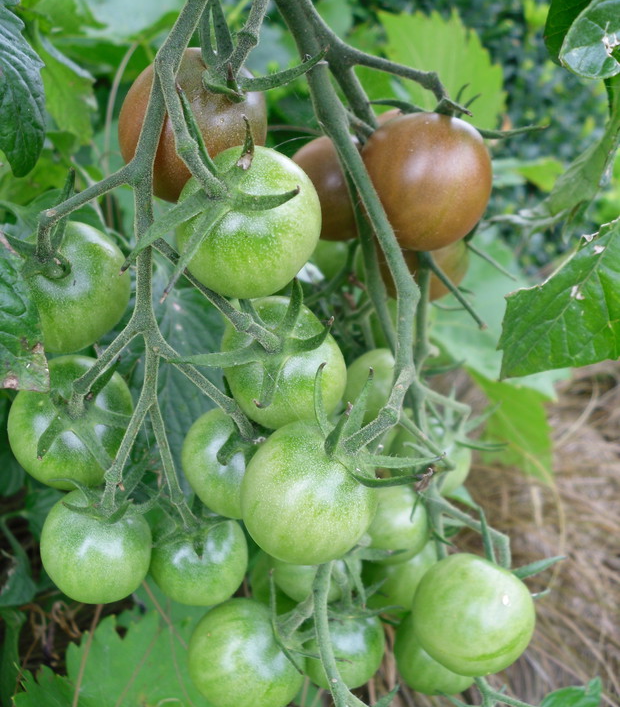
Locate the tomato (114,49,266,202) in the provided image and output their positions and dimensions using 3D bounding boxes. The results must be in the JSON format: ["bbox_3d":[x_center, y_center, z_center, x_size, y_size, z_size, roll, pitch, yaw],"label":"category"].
[{"bbox_3d":[-0.035,-0.068,0.254,0.045,0.042,0.045,11,46,-27],"label":"tomato"}]

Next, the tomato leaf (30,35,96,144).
[{"bbox_3d":[-0.106,-0.114,0.370,0.031,0.051,0.018,-17,0,-19],"label":"tomato leaf"}]

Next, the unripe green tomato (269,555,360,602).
[{"bbox_3d":[0.002,0.069,0.290,0.031,0.029,0.031,17,24,-6],"label":"unripe green tomato"}]

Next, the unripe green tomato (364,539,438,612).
[{"bbox_3d":[0.034,0.088,0.350,0.037,0.036,0.037,0,28,0],"label":"unripe green tomato"}]

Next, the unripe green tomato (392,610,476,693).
[{"bbox_3d":[0.044,0.097,0.283,0.032,0.030,0.032,5,24,-2],"label":"unripe green tomato"}]

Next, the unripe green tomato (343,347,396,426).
[{"bbox_3d":[0.026,0.012,0.309,0.029,0.028,0.029,0,24,0],"label":"unripe green tomato"}]

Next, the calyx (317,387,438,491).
[{"bbox_3d":[0.018,0.023,0.229,0.032,0.014,0.032,19,36,-35],"label":"calyx"}]

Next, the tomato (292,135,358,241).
[{"bbox_3d":[0.011,-0.057,0.293,0.036,0.034,0.036,11,24,-4],"label":"tomato"}]

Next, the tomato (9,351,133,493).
[{"bbox_3d":[-0.080,0.023,0.286,0.043,0.043,0.041,16,-16,-5],"label":"tomato"}]

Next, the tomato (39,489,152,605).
[{"bbox_3d":[-0.074,0.067,0.300,0.039,0.038,0.039,17,33,-5],"label":"tomato"}]

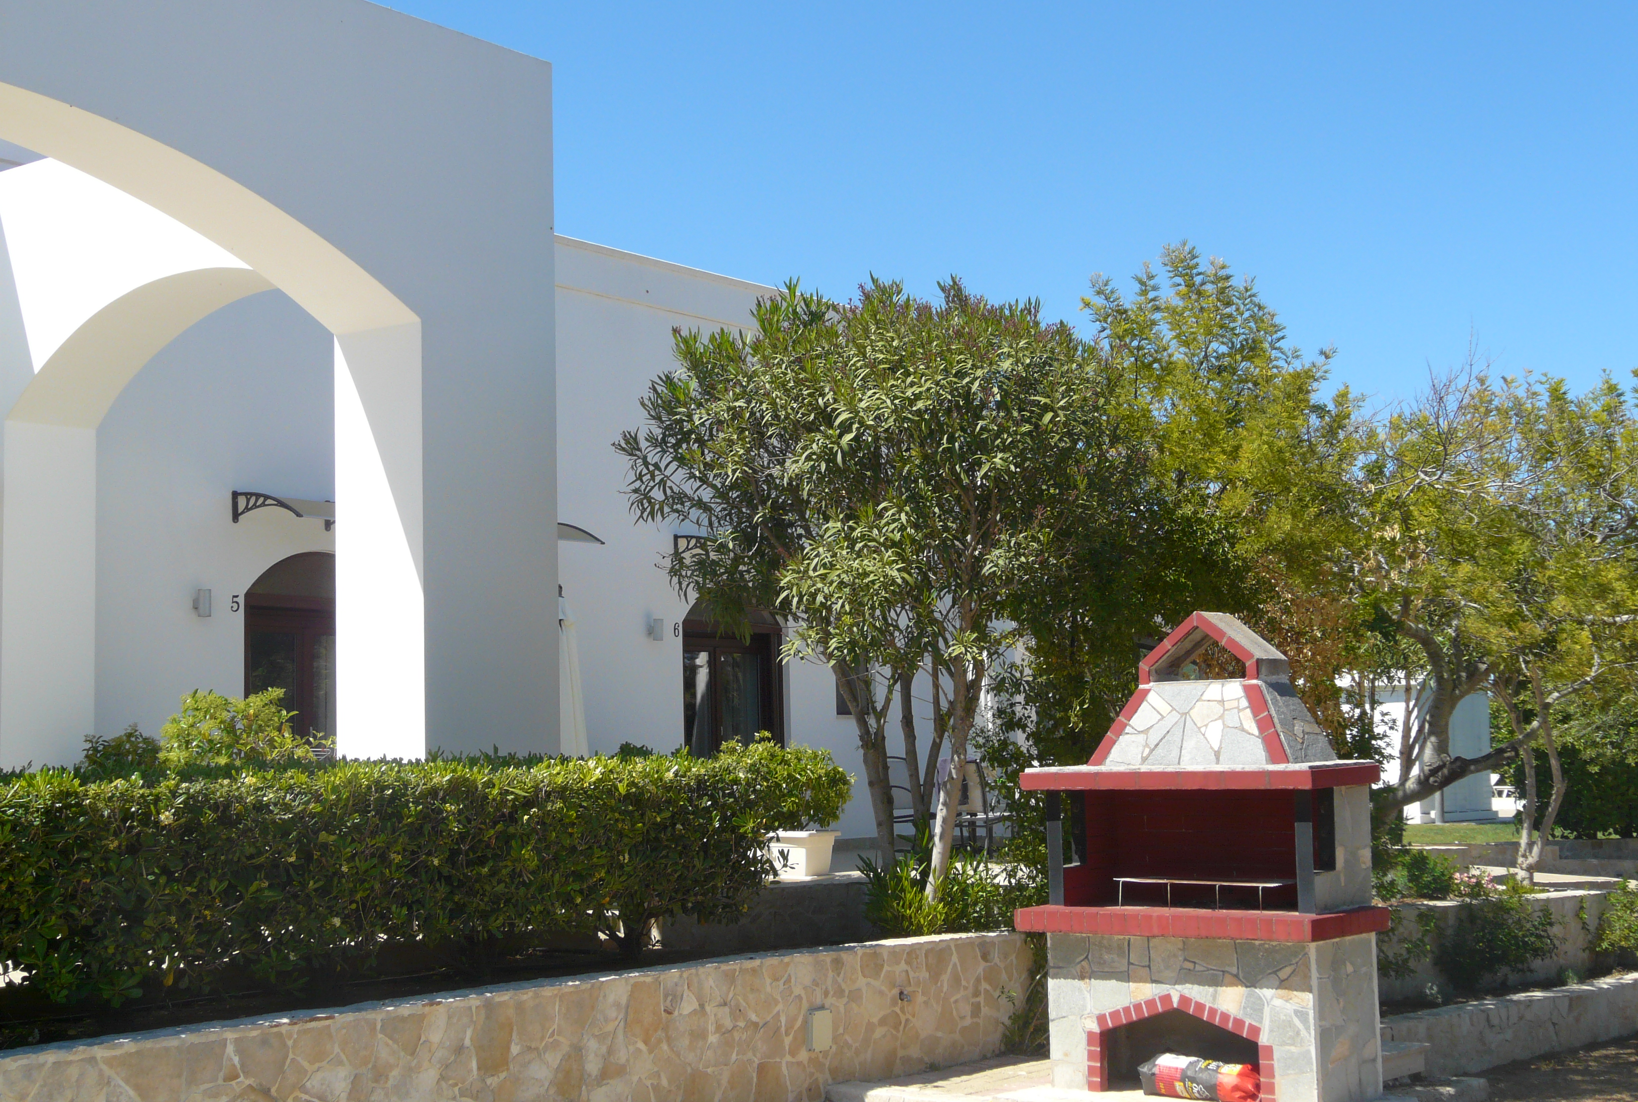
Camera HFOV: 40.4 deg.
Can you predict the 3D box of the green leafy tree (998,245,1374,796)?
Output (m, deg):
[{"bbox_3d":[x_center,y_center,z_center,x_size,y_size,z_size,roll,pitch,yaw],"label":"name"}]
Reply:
[{"bbox_3d":[2.346,-0.060,14.800,2.700,3.960,2.700,-2,-5,9],"label":"green leafy tree"}]

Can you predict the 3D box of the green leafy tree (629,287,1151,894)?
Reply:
[{"bbox_3d":[0.379,0.250,12.800,3.050,3.660,2.900,-1,-5,2],"label":"green leafy tree"}]

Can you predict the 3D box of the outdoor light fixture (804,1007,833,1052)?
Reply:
[{"bbox_3d":[-0.004,2.248,10.422,0.055,0.190,0.140,-6,-7,40],"label":"outdoor light fixture"}]

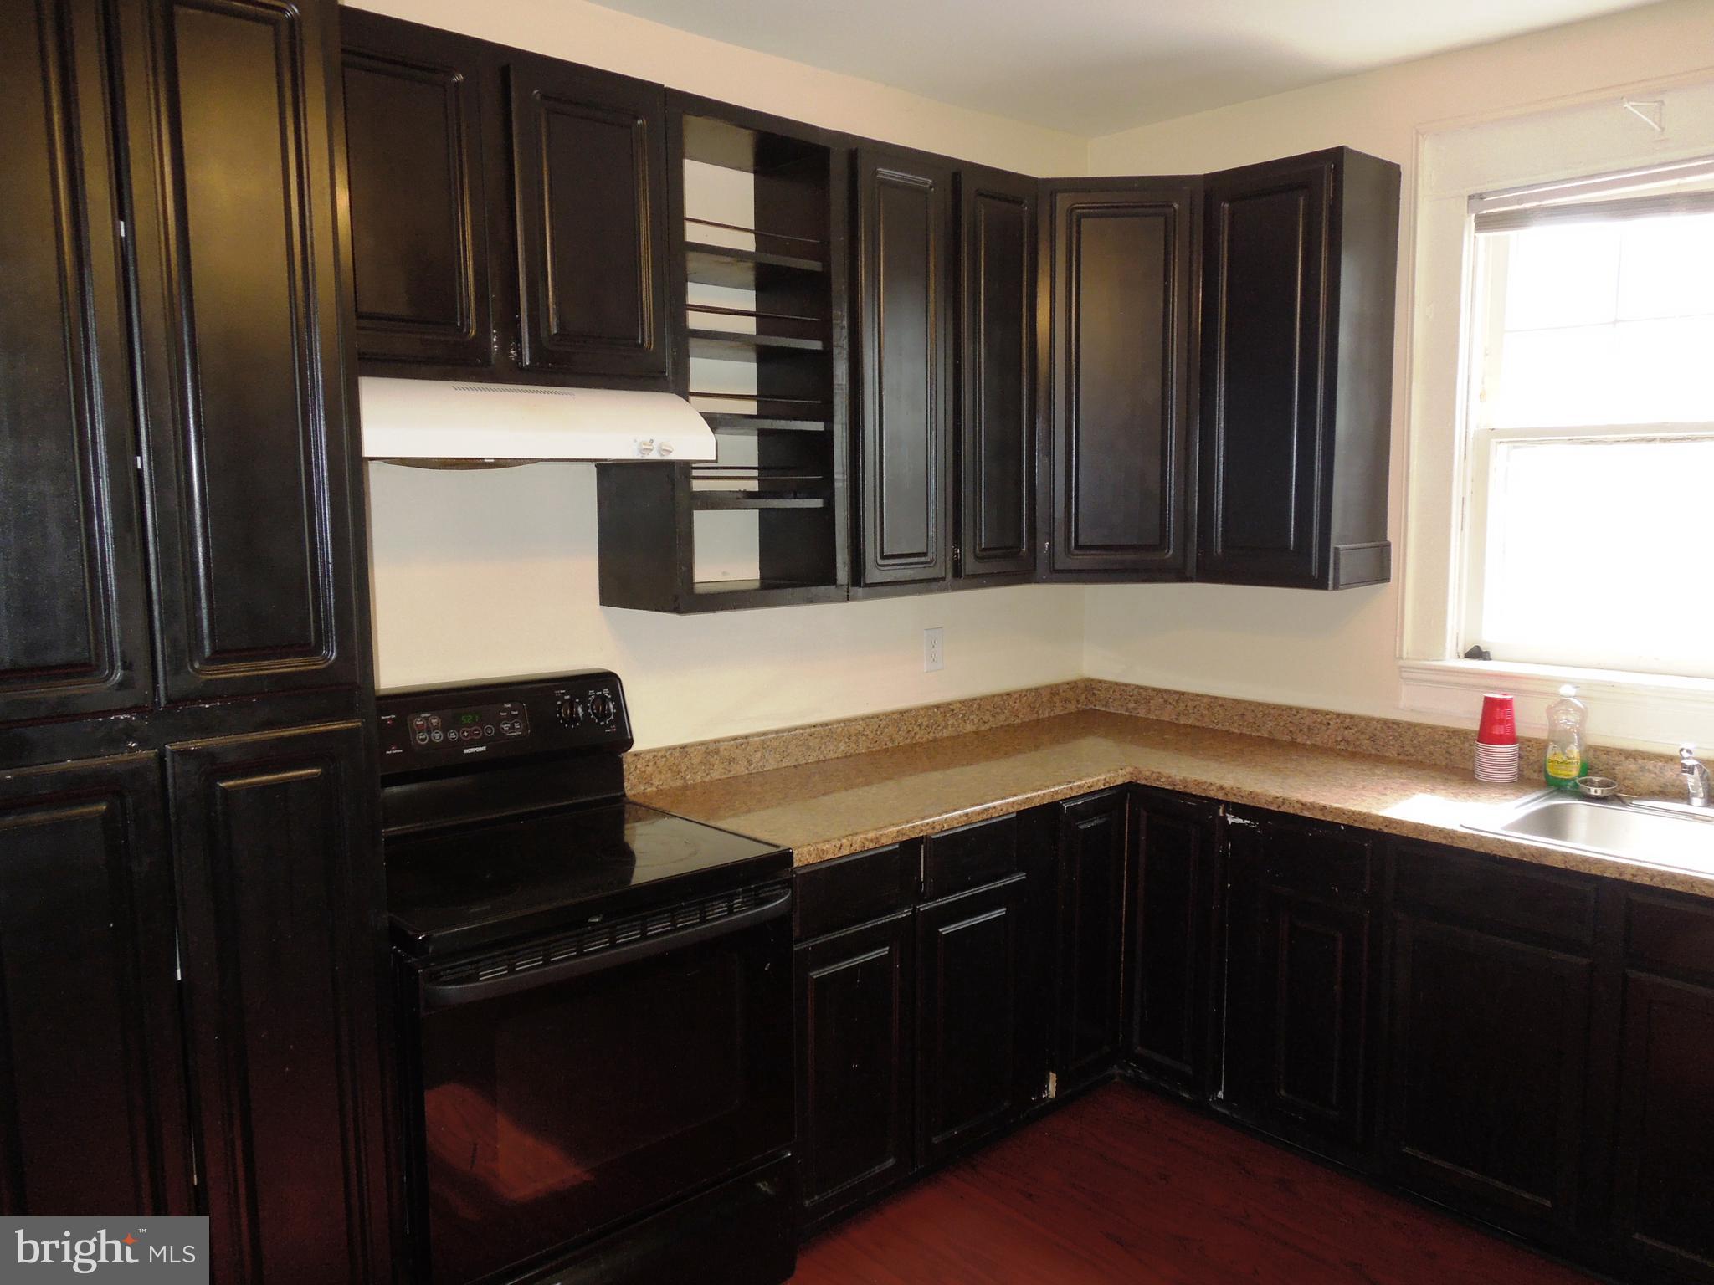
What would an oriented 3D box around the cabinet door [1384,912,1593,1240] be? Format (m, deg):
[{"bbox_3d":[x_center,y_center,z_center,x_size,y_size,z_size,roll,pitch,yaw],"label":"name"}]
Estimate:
[{"bbox_3d":[1.320,0.902,2.621,0.027,0.587,0.397,-6,8,-41],"label":"cabinet door"}]

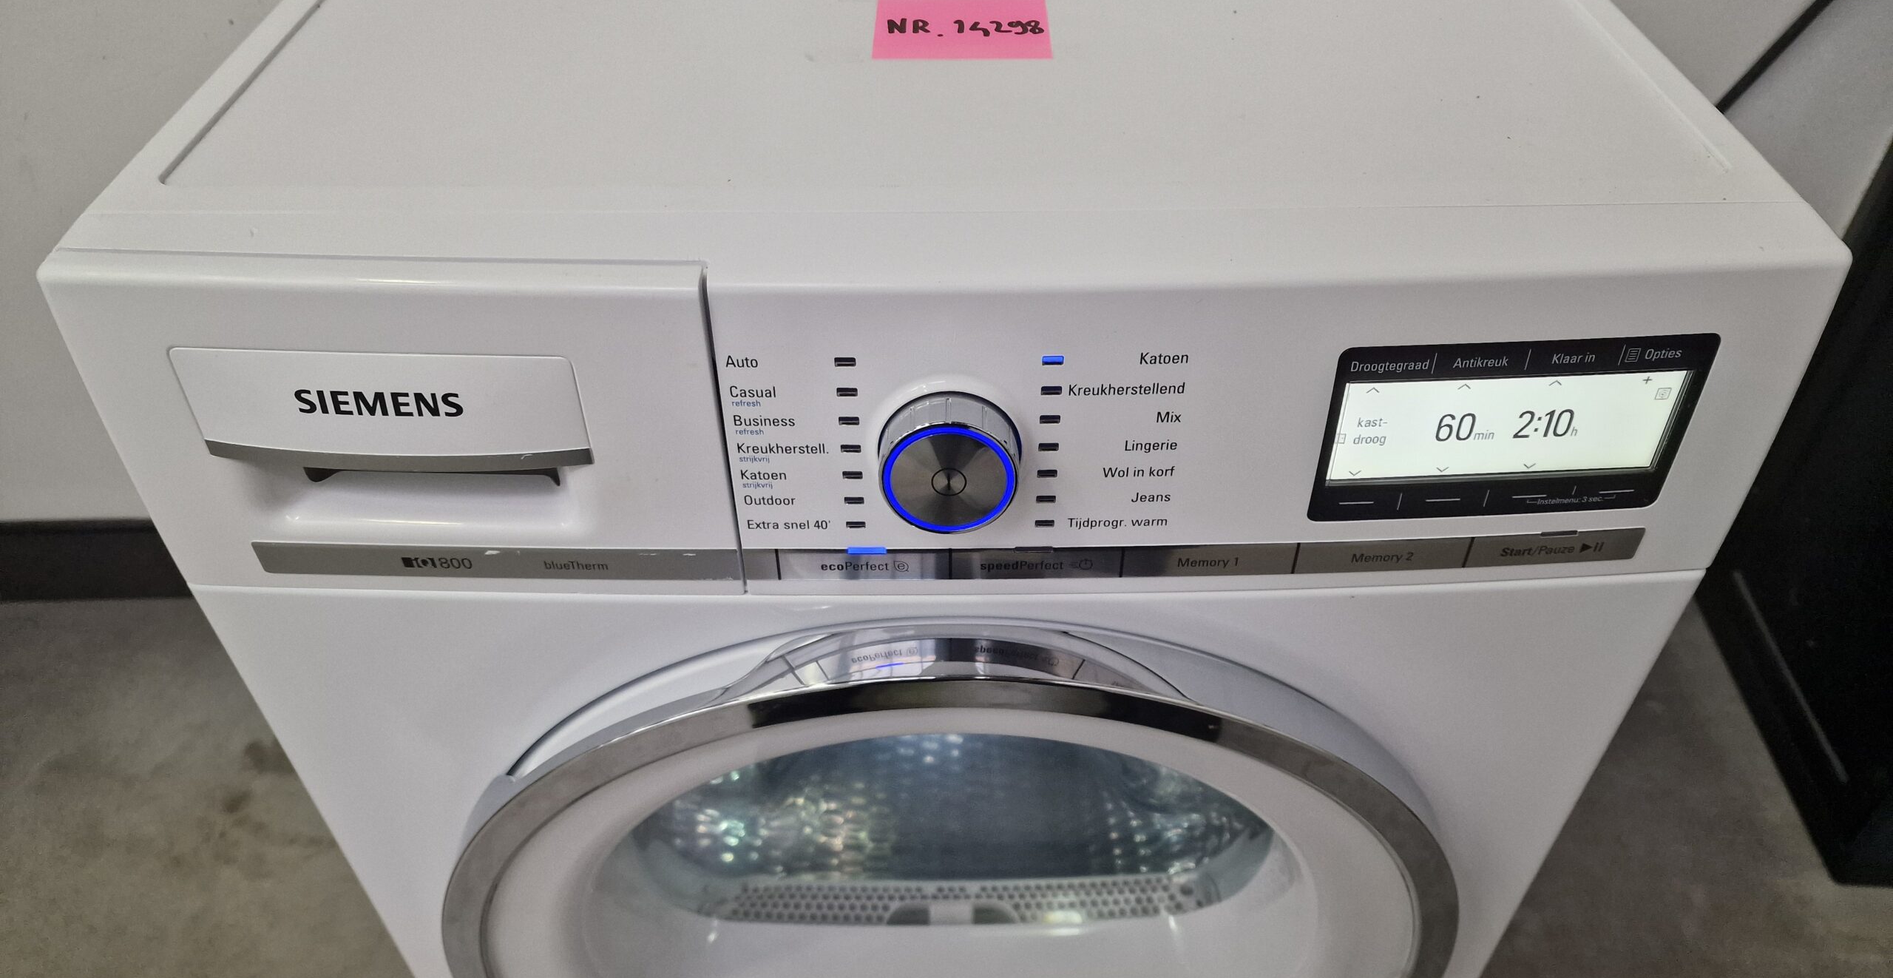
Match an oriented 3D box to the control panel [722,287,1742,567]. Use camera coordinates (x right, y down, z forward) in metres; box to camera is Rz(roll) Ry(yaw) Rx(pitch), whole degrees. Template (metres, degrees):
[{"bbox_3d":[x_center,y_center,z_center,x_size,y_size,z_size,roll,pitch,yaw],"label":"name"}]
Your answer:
[{"bbox_3d":[0.097,-0.014,0.441,0.352,0.126,0.030,-1,36,0],"label":"control panel"}]

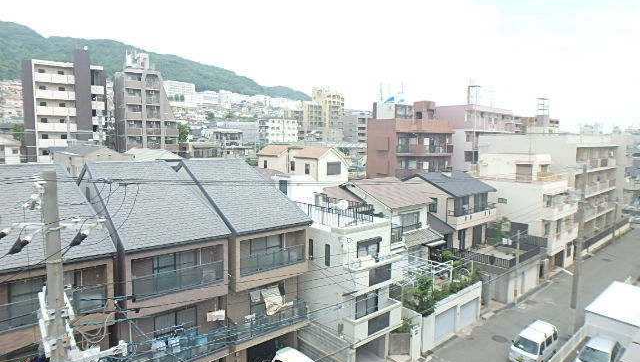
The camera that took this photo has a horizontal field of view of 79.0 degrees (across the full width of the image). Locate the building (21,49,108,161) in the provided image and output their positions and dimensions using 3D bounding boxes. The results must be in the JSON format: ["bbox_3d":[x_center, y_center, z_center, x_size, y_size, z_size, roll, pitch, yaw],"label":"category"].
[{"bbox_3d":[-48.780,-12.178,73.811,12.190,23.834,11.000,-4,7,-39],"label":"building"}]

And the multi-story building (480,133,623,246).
[{"bbox_3d":[31.726,0.624,52.888,19.726,13.633,11.464,-5,7,-41],"label":"multi-story building"}]

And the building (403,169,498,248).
[{"bbox_3d":[12.518,2.827,38.756,7.952,7.126,7.023,-5,7,-41],"label":"building"}]

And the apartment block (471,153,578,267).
[{"bbox_3d":[21.518,2.855,40.954,7.230,11.516,8.572,-5,7,-41],"label":"apartment block"}]

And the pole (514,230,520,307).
[{"bbox_3d":[15.126,6.757,29.689,0.227,5.949,0.227,-5,7,-41],"label":"pole"}]

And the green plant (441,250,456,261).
[{"bbox_3d":[10.027,5.813,30.300,1.150,0.950,1.050,-4,8,-41],"label":"green plant"}]

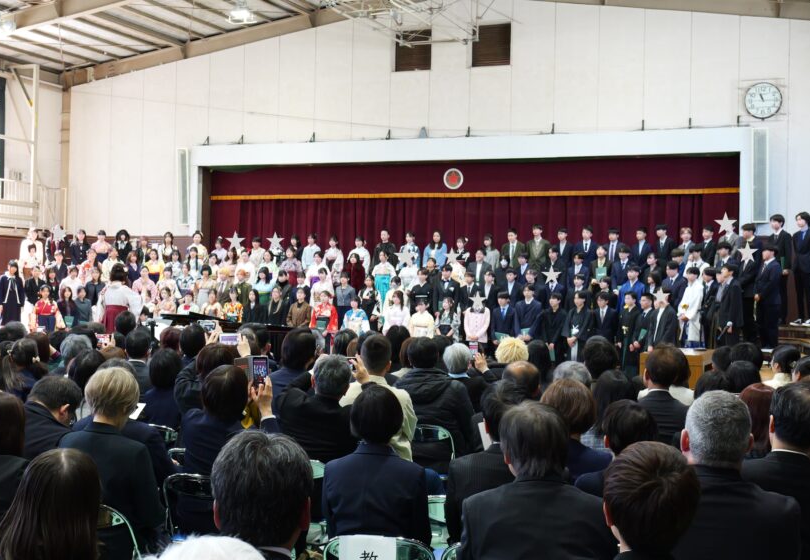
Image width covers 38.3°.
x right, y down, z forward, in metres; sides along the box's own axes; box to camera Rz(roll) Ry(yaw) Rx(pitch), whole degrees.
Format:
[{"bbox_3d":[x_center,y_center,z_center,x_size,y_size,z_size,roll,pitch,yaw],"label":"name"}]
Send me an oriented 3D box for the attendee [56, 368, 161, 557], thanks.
[{"bbox_3d":[-1.113,1.038,4.913,0.480,1.300,0.720,1,-1,22],"label":"attendee"}]

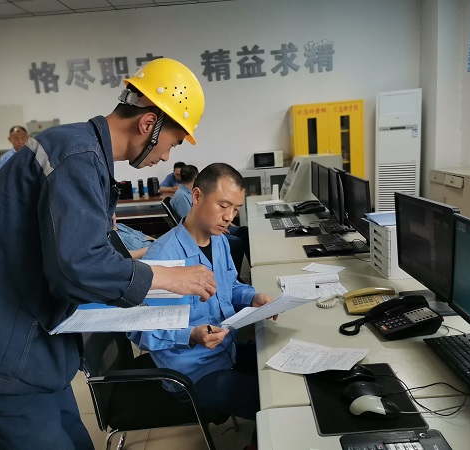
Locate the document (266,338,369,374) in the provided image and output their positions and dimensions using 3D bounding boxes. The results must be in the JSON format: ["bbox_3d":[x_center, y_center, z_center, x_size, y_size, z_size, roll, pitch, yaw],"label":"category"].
[{"bbox_3d":[0.255,0.404,1.391,0.280,0.025,0.195,-2,11,26],"label":"document"}]

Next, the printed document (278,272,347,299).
[{"bbox_3d":[0.356,0.265,2.070,0.290,0.030,0.230,-4,11,2],"label":"printed document"}]

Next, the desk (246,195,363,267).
[{"bbox_3d":[0.590,0.286,3.890,0.920,0.750,2.800,-4,11,2],"label":"desk"}]

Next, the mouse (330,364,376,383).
[{"bbox_3d":[0.340,0.416,1.285,0.115,0.038,0.064,-4,11,5],"label":"mouse"}]

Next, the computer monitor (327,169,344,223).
[{"bbox_3d":[0.729,-0.183,3.151,0.190,0.410,0.490,-3,12,5],"label":"computer monitor"}]

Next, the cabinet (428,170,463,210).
[{"bbox_3d":[2.645,-0.183,5.175,0.460,0.860,0.800,-4,11,0],"label":"cabinet"}]

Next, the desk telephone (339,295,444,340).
[{"bbox_3d":[0.583,0.309,1.581,0.215,0.098,0.200,-6,12,-8],"label":"desk telephone"}]

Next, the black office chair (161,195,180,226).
[{"bbox_3d":[-0.296,0.156,4.245,0.620,0.950,0.580,-4,12,-1],"label":"black office chair"}]

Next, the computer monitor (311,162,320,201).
[{"bbox_3d":[0.770,-0.381,4.184,0.190,0.385,0.480,-4,12,2],"label":"computer monitor"}]

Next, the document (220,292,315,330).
[{"bbox_3d":[0.104,0.296,1.544,0.280,0.040,0.195,-17,4,-26],"label":"document"}]

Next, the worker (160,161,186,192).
[{"bbox_3d":[-0.658,-0.265,5.982,0.560,1.130,0.750,-7,12,-15],"label":"worker"}]

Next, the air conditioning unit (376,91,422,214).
[{"bbox_3d":[2.081,-0.731,5.679,0.510,1.825,0.360,0,12,21],"label":"air conditioning unit"}]

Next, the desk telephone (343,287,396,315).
[{"bbox_3d":[0.546,0.286,1.785,0.205,0.068,0.165,-4,11,2],"label":"desk telephone"}]

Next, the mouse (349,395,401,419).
[{"bbox_3d":[0.347,0.449,1.113,0.107,0.036,0.060,-2,12,12],"label":"mouse"}]

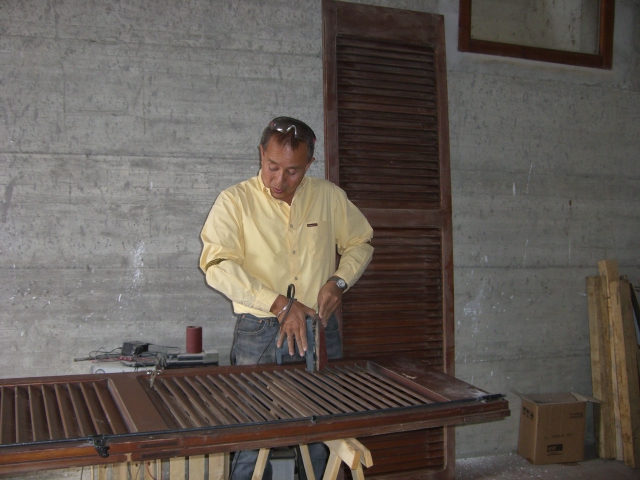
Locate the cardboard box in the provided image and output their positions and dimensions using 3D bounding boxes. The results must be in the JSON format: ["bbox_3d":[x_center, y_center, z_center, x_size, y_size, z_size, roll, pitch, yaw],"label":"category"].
[{"bbox_3d":[1.263,1.019,3.819,0.315,0.320,0.190,1,2,-16],"label":"cardboard box"}]

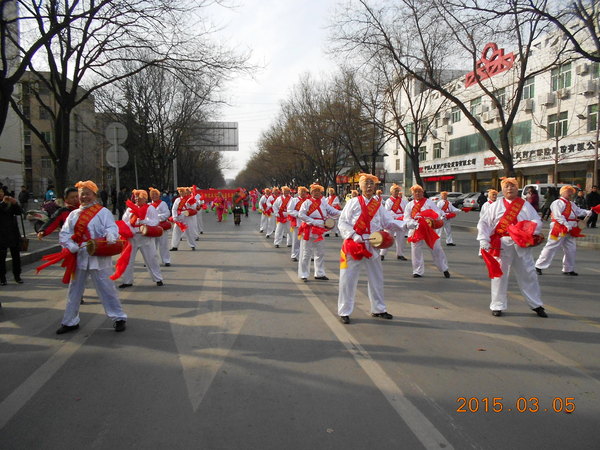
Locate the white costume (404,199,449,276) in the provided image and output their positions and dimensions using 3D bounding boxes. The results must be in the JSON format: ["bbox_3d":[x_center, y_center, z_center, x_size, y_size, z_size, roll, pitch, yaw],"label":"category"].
[{"bbox_3d":[2.354,0.192,8.386,0.800,1.410,0.550,1,4,12],"label":"white costume"}]

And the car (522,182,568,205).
[{"bbox_3d":[16.050,-1.607,28.258,4.000,1.900,1.650,-1,4,-14],"label":"car"}]

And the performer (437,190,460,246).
[{"bbox_3d":[4.397,-0.089,13.300,0.700,1.357,0.420,-1,4,-11],"label":"performer"}]

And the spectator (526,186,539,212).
[{"bbox_3d":[11.361,-1.049,22.000,0.420,1.660,0.520,-2,4,-24],"label":"spectator"}]

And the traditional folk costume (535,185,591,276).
[{"bbox_3d":[4.943,0.080,8.478,0.950,1.680,0.570,-1,4,-9],"label":"traditional folk costume"}]

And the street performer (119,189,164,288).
[{"bbox_3d":[-2.649,0.204,7.534,0.720,1.570,0.550,0,4,-3],"label":"street performer"}]

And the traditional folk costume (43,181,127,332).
[{"bbox_3d":[-2.415,0.331,5.067,0.880,1.670,0.570,-1,4,-14],"label":"traditional folk costume"}]

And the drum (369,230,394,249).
[{"bbox_3d":[0.945,0.168,5.226,0.210,0.210,0.310,3,5,38],"label":"drum"}]

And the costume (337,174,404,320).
[{"bbox_3d":[0.838,0.269,5.280,0.800,1.722,0.500,-1,4,-10],"label":"costume"}]

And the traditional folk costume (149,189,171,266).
[{"bbox_3d":[-2.953,0.032,9.427,0.620,1.640,0.500,0,4,3],"label":"traditional folk costume"}]

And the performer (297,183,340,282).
[{"bbox_3d":[0.331,0.226,7.850,0.700,1.428,0.450,-1,4,-14],"label":"performer"}]

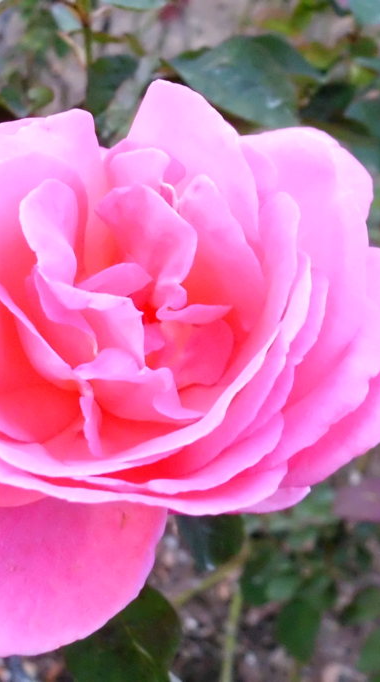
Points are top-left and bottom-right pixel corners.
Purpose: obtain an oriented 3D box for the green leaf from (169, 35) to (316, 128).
[{"bbox_3d":[0.021,-0.100,0.310,0.058,0.015,0.045,7,53,5],"label":"green leaf"}]

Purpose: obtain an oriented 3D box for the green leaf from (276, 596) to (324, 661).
[{"bbox_3d":[0.064,0.166,0.460,0.028,0.008,0.040,-4,67,-8],"label":"green leaf"}]

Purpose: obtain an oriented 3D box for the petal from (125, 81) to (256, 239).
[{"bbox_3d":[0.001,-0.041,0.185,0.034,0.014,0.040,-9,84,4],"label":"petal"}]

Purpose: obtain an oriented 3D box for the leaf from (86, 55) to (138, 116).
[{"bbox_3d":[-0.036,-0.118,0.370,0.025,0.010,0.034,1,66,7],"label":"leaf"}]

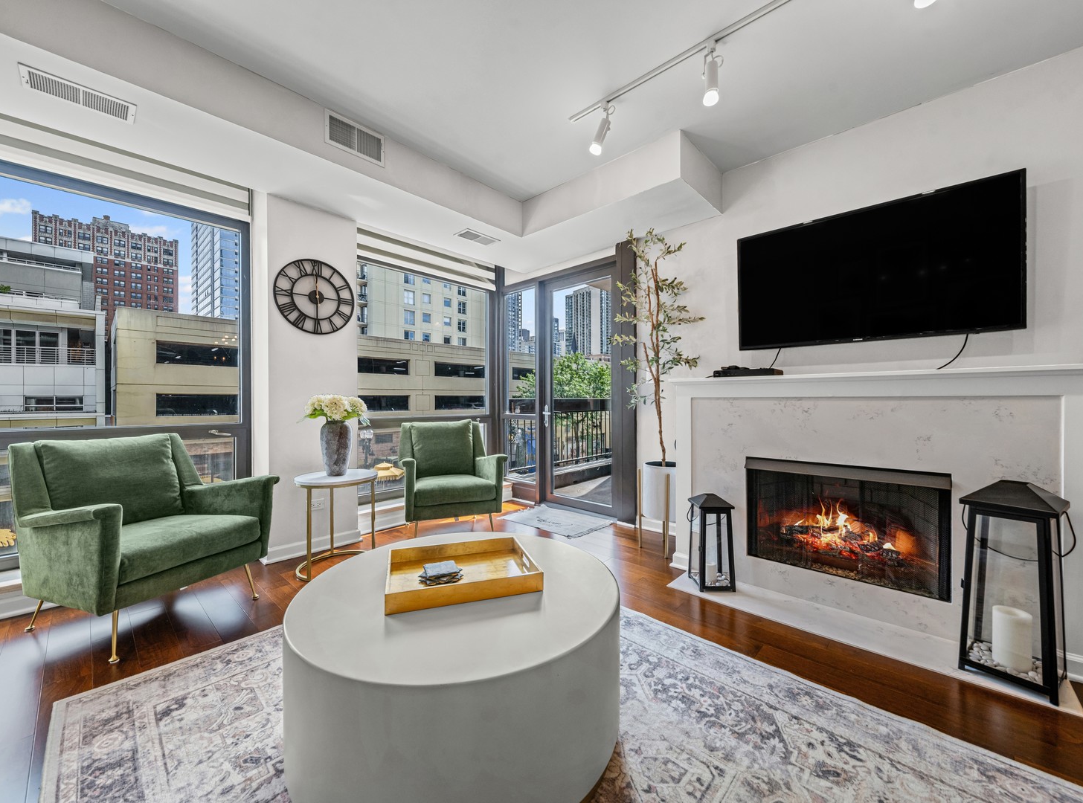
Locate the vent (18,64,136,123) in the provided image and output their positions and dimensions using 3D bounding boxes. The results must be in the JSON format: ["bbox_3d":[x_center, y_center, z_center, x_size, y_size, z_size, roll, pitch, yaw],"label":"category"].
[{"bbox_3d":[-2.002,-1.338,1.749,0.184,0.025,0.332,0,0,45],"label":"vent"}]

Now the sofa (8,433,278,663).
[{"bbox_3d":[-1.910,0.615,1.968,0.790,0.840,0.745,0,0,20],"label":"sofa"}]

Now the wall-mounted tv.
[{"bbox_3d":[1.816,-0.717,2.318,1.250,0.730,0.070,0,0,42],"label":"wall-mounted tv"}]

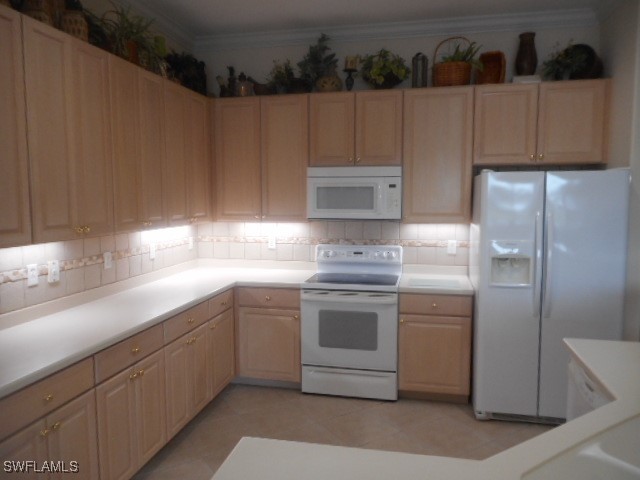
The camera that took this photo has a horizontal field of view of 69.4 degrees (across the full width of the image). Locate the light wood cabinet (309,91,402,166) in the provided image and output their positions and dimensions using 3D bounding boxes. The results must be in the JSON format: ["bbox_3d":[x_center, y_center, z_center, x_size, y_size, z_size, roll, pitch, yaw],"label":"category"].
[{"bbox_3d":[0.320,-0.909,3.916,0.762,0.587,0.323,1,4,11],"label":"light wood cabinet"}]

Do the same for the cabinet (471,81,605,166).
[{"bbox_3d":[1.675,-0.885,3.626,0.926,0.600,0.325,1,6,12],"label":"cabinet"}]

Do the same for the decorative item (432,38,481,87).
[{"bbox_3d":[1.092,-1.393,3.681,0.376,0.404,0.285,1,6,12],"label":"decorative item"}]

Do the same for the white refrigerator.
[{"bbox_3d":[1.635,0.388,3.479,0.890,1.775,0.790,1,6,12],"label":"white refrigerator"}]

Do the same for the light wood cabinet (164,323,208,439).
[{"bbox_3d":[-1.135,0.879,3.062,0.597,0.578,0.598,1,4,11],"label":"light wood cabinet"}]

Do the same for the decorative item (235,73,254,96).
[{"bbox_3d":[-0.663,-1.341,4.053,0.180,0.244,0.180,1,6,12],"label":"decorative item"}]

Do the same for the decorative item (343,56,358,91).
[{"bbox_3d":[0.259,-1.371,3.868,0.126,0.321,0.120,1,4,11],"label":"decorative item"}]

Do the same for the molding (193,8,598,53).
[{"bbox_3d":[0.474,-1.750,3.886,3.430,0.100,0.110,1,6,12],"label":"molding"}]

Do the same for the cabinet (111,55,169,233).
[{"bbox_3d":[-1.324,-0.593,3.063,0.325,1.051,0.606,1,6,12],"label":"cabinet"}]

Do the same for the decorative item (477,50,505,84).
[{"bbox_3d":[1.361,-1.341,3.659,0.203,0.295,0.120,1,4,11],"label":"decorative item"}]

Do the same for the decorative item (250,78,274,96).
[{"bbox_3d":[-0.508,-1.317,4.022,0.237,0.202,0.160,1,6,12],"label":"decorative item"}]

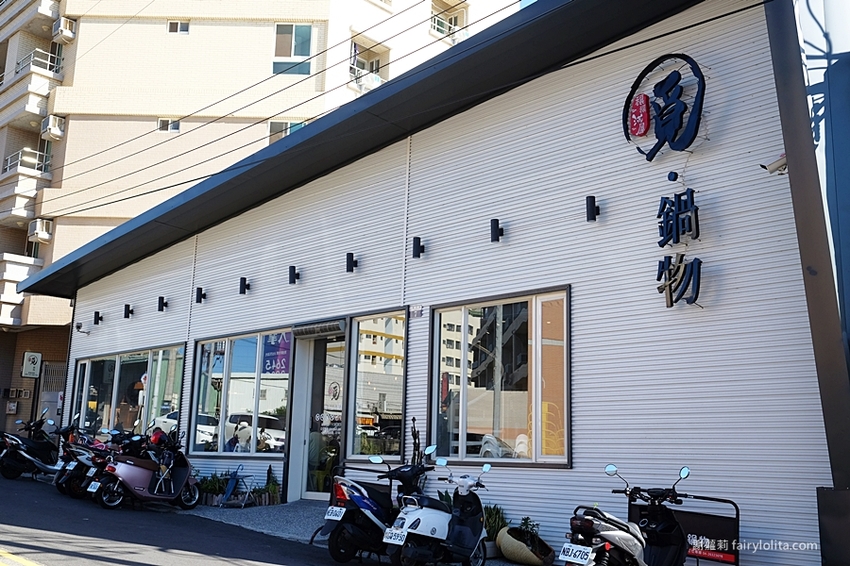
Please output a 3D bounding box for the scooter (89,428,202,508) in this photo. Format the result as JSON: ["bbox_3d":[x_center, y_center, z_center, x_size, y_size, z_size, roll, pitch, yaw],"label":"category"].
[{"bbox_3d":[-4.226,2.878,12.769,0.700,1.170,1.885,-10,-17,43],"label":"scooter"}]

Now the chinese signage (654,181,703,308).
[{"bbox_3d":[2.562,-0.347,8.325,0.464,1.196,0.090,-10,-17,43],"label":"chinese signage"}]

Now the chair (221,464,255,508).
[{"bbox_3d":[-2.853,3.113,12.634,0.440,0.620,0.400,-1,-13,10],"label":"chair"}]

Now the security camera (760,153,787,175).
[{"bbox_3d":[3.312,-1.118,7.828,0.270,0.130,0.100,-26,-19,12],"label":"security camera"}]

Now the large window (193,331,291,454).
[{"bbox_3d":[-3.220,1.921,14.159,2.936,2.069,0.120,-10,-17,43],"label":"large window"}]

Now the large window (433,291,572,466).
[{"bbox_3d":[0.868,1.196,10.250,2.216,2.050,0.120,-10,-17,43],"label":"large window"}]

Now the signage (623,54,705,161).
[{"bbox_3d":[2.527,-1.838,8.727,0.923,1.105,0.090,-10,-17,43],"label":"signage"}]

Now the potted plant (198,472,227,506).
[{"bbox_3d":[-3.398,3.308,13.298,0.989,0.498,0.360,-10,-17,43],"label":"potted plant"}]

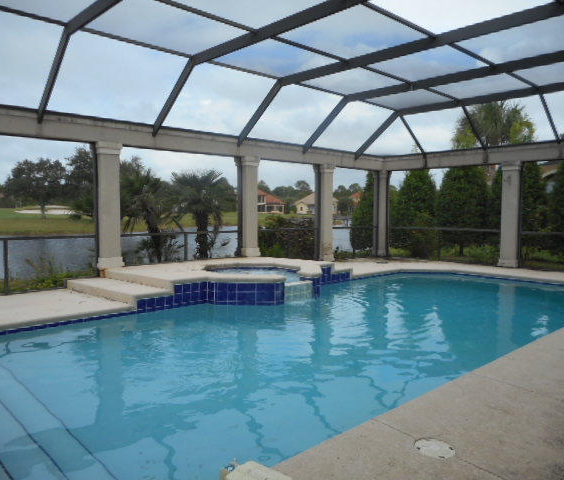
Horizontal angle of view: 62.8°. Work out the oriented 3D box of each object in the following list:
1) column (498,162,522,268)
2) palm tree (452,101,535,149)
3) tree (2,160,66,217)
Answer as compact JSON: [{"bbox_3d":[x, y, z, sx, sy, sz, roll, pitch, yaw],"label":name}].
[{"bbox_3d":[5.815,-0.623,11.703,0.430,2.610,0.430,-3,5,-42],"label":"column"},{"bbox_3d":[9.388,-3.055,20.385,3.600,6.520,3.600,2,4,24],"label":"palm tree"},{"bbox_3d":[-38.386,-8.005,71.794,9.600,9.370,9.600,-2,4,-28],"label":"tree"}]

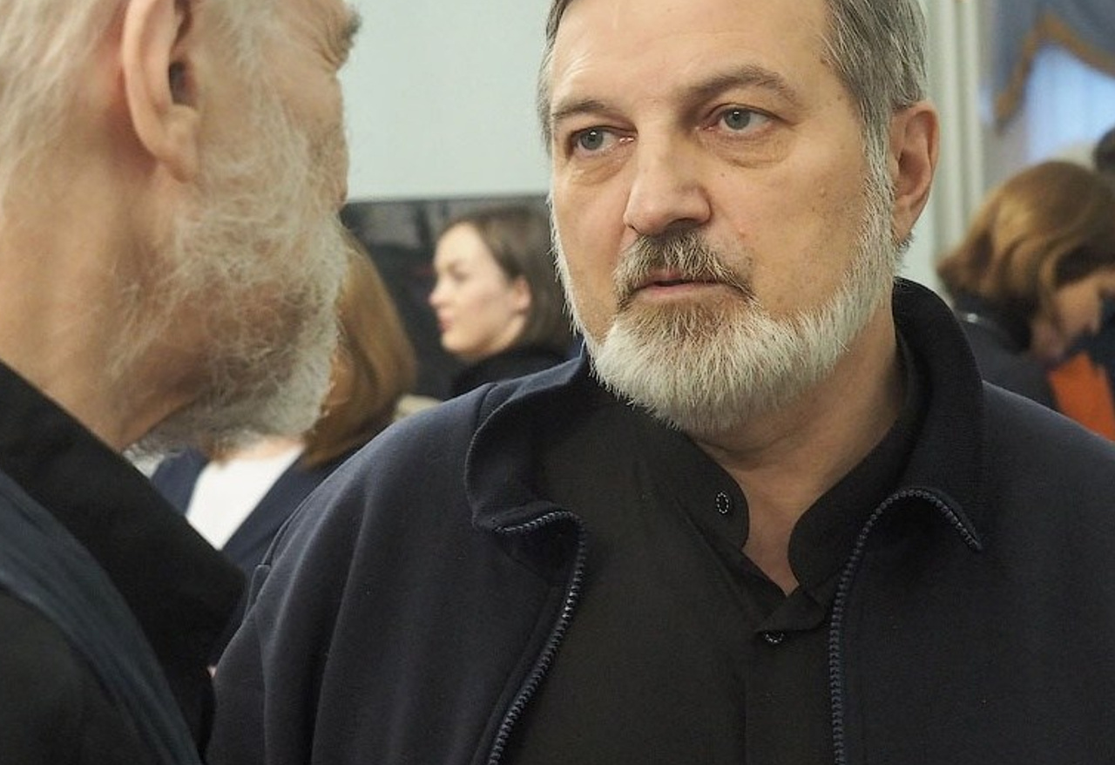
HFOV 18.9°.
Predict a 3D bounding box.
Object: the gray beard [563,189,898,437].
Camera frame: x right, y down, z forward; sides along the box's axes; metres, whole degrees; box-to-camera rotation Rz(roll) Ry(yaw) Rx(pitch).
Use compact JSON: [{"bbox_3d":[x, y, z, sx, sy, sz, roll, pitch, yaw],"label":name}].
[{"bbox_3d":[0.073,-0.034,1.550,0.155,0.120,0.108,-7,-6,22],"label":"gray beard"}]

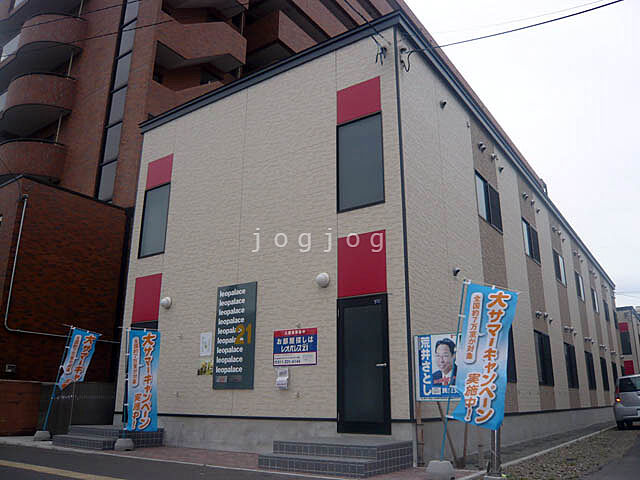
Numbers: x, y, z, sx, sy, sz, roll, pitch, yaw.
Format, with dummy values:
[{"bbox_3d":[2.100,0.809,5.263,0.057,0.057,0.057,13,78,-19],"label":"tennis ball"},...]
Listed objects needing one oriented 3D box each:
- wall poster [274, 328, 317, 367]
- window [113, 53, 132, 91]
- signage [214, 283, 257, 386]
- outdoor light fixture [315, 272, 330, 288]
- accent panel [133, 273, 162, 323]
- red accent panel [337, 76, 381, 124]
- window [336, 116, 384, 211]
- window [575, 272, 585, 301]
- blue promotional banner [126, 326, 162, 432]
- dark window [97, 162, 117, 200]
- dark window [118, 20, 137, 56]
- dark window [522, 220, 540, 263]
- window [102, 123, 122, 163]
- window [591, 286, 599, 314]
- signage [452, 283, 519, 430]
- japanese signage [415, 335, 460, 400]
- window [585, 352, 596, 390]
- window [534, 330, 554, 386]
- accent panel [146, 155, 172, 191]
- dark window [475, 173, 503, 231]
[{"bbox_3d":[-0.411,1.739,8.369,0.885,0.560,0.030,-11,-20,34],"label":"wall poster"},{"bbox_3d":[-7.178,-6.118,18.854,0.874,1.420,0.100,-11,-20,34],"label":"window"},{"bbox_3d":[-1.573,1.747,9.459,1.027,1.894,0.060,-11,-20,34],"label":"signage"},{"bbox_3d":[0.041,0.655,8.377,0.230,0.240,0.150,-11,-20,34],"label":"outdoor light fixture"},{"bbox_3d":[-3.769,1.271,11.268,0.912,0.989,0.060,-11,-20,34],"label":"accent panel"},{"bbox_3d":[0.664,-2.379,8.893,0.870,0.681,0.050,-11,-20,34],"label":"red accent panel"},{"bbox_3d":[0.657,-1.280,8.530,0.876,1.605,0.090,-11,-20,34],"label":"window"},{"bbox_3d":[10.278,1.877,20.439,0.090,1.042,1.579,-11,-20,34],"label":"window"},{"bbox_3d":[-3.241,2.573,9.550,0.580,1.800,0.050,5,-17,-28],"label":"blue promotional banner"},{"bbox_3d":[-7.229,-1.962,17.562,0.966,1.436,0.100,-11,-20,34],"label":"dark window"},{"bbox_3d":[-7.160,-7.428,19.172,1.015,1.378,0.100,-11,-20,34],"label":"dark window"},{"bbox_3d":[6.052,0.067,14.765,0.100,1.031,1.698,-11,-20,34],"label":"dark window"},{"bbox_3d":[-7.106,-3.319,17.714,0.930,1.400,0.090,-11,-20,34],"label":"window"},{"bbox_3d":[12.338,2.725,23.218,0.090,0.981,1.512,-11,-20,34],"label":"window"},{"bbox_3d":[2.032,1.404,6.397,0.600,1.730,0.120,9,-9,23],"label":"signage"},{"bbox_3d":[1.656,1.745,7.084,0.770,0.890,0.040,-11,-20,34],"label":"japanese signage"},{"bbox_3d":[10.341,5.003,19.750,0.100,1.397,1.680,-11,-20,34],"label":"window"},{"bbox_3d":[6.071,3.226,13.985,0.100,1.402,1.680,-11,-20,34],"label":"window"},{"bbox_3d":[-3.753,-1.584,12.133,0.912,0.696,0.060,-11,-20,34],"label":"accent panel"},{"bbox_3d":[3.878,-0.827,11.833,0.100,1.047,1.738,-11,-20,34],"label":"dark window"}]

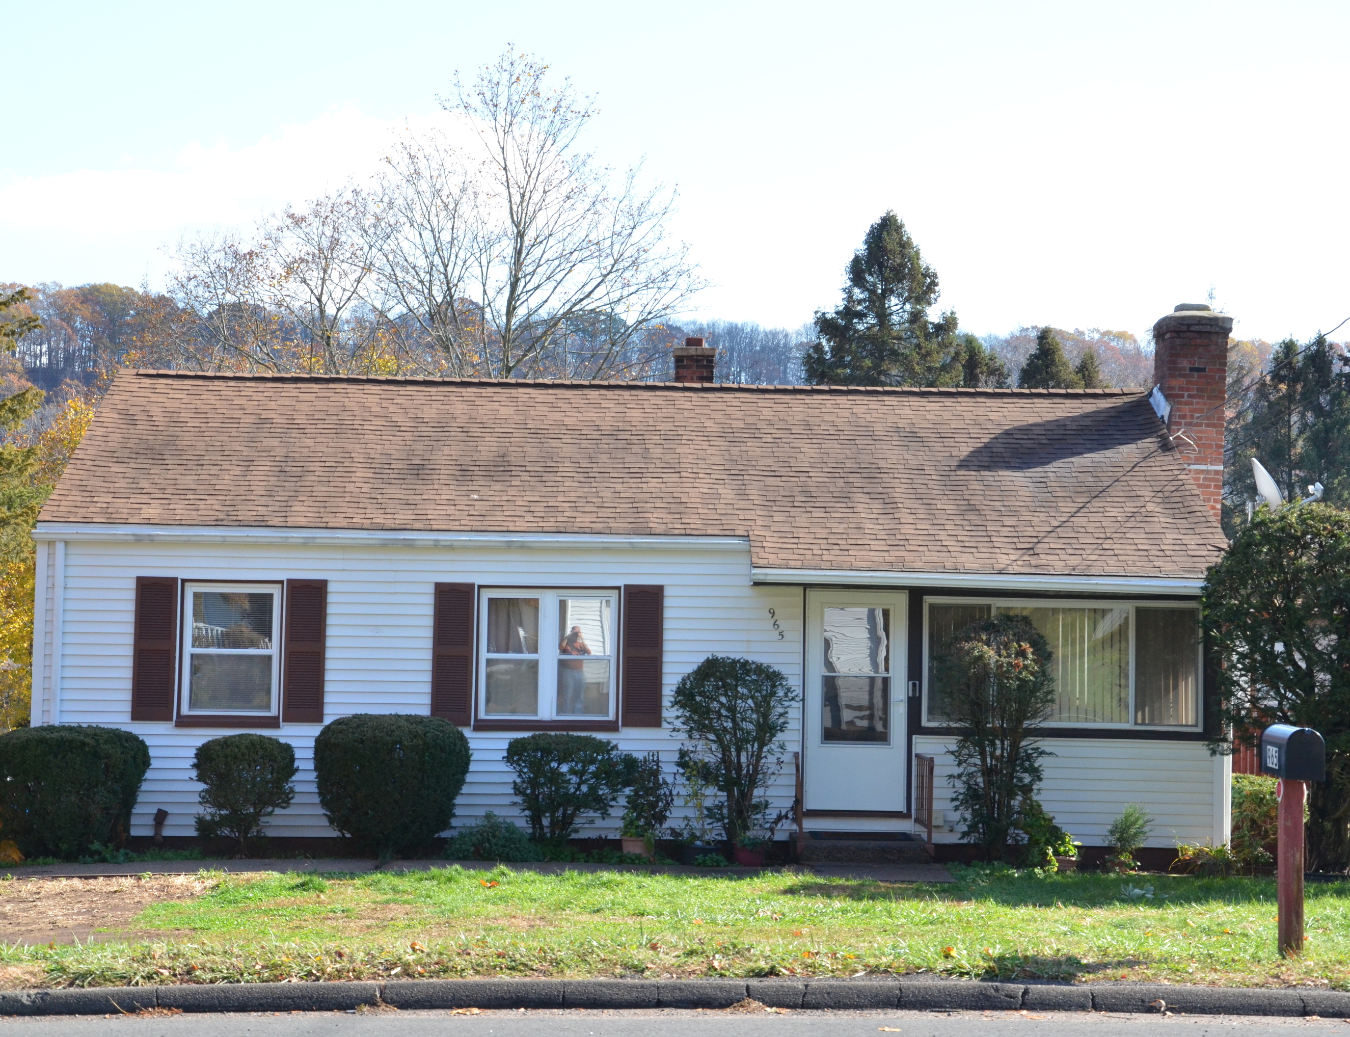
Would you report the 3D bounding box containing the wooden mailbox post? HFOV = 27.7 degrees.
[{"bbox_3d":[2.685,1.400,11.920,0.175,0.985,0.480,1,-3,-2],"label":"wooden mailbox post"}]

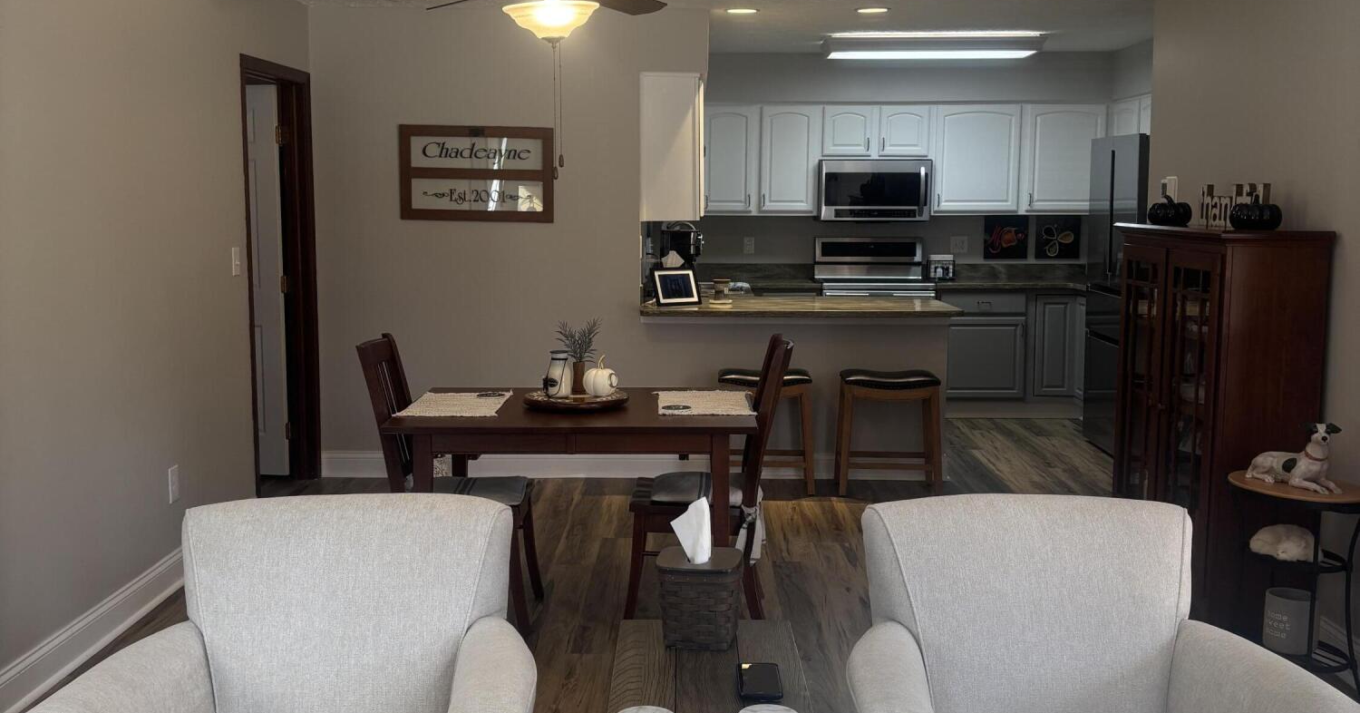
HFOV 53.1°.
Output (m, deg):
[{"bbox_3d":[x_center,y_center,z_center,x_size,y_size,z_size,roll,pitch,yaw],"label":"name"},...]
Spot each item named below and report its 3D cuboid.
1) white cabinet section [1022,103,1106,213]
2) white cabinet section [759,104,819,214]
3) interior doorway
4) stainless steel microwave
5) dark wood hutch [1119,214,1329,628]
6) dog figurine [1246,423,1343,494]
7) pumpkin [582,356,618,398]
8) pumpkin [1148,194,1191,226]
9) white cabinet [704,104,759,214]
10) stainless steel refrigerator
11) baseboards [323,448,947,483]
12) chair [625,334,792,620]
[{"bbox_3d":[2.624,-1.365,9.482,0.588,0.756,0.330,0,7,1],"label":"white cabinet section"},{"bbox_3d":[0.757,-1.370,9.518,0.418,0.759,0.330,0,7,1],"label":"white cabinet section"},{"bbox_3d":[-1.952,-0.337,6.547,0.150,2.100,1.060,0,7,1],"label":"interior doorway"},{"bbox_3d":[1.347,-1.153,9.470,0.757,0.420,0.400,0,7,1],"label":"stainless steel microwave"},{"bbox_3d":[1.902,0.229,4.963,0.370,1.380,1.150,0,7,1],"label":"dark wood hutch"},{"bbox_3d":[1.857,0.291,4.114,0.130,0.205,0.285,-6,9,-42],"label":"dog figurine"},{"bbox_3d":[-0.282,0.073,4.838,0.130,0.148,0.130,0,7,1],"label":"pumpkin"},{"bbox_3d":[1.877,-0.559,5.222,0.163,0.118,0.163,0,7,1],"label":"pumpkin"},{"bbox_3d":[0.347,-1.345,9.323,0.380,0.765,0.320,0,7,1],"label":"white cabinet"},{"bbox_3d":[2.843,-0.344,7.885,0.740,1.800,0.910,0,7,1],"label":"stainless steel refrigerator"},{"bbox_3d":[-0.245,0.584,7.174,3.292,0.152,0.020,0,7,1],"label":"baseboards"},{"bbox_3d":[0.092,0.437,4.785,0.575,1.010,0.450,0,7,1],"label":"chair"}]

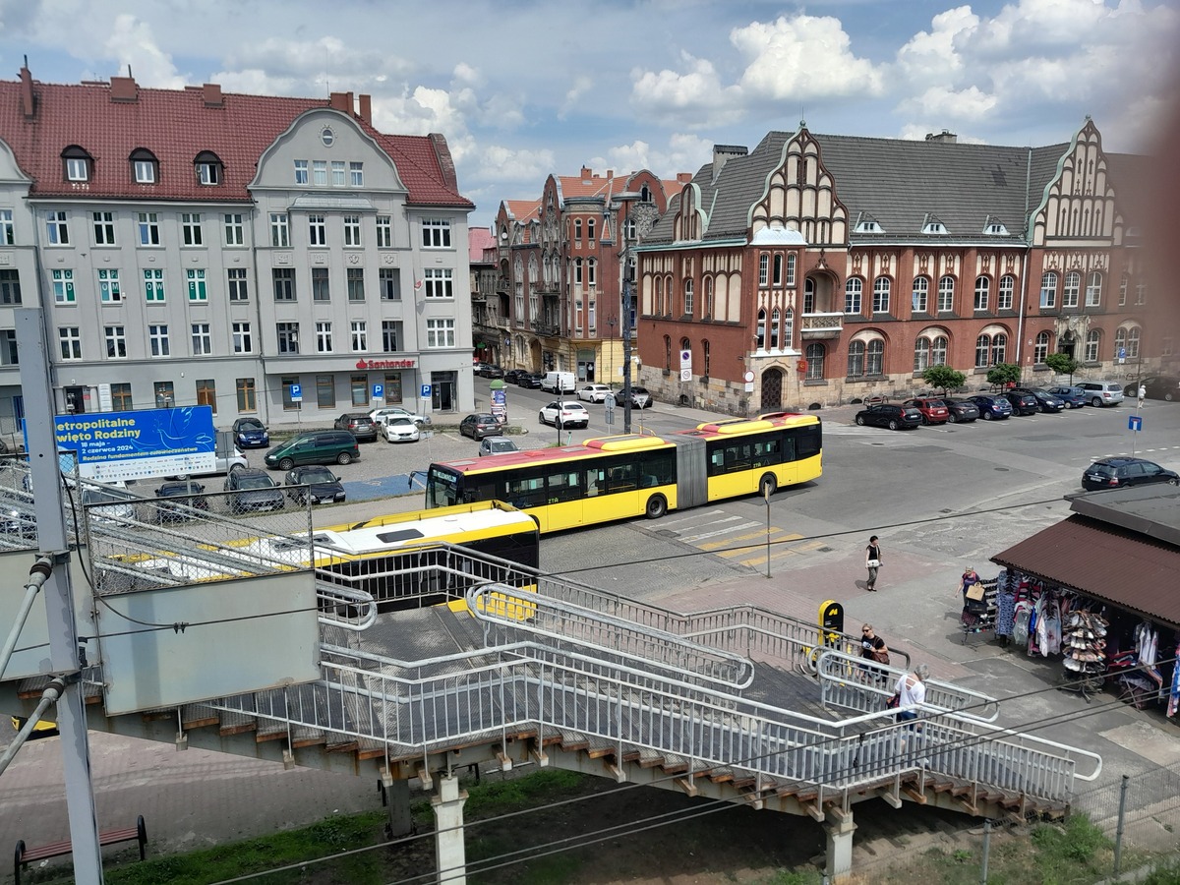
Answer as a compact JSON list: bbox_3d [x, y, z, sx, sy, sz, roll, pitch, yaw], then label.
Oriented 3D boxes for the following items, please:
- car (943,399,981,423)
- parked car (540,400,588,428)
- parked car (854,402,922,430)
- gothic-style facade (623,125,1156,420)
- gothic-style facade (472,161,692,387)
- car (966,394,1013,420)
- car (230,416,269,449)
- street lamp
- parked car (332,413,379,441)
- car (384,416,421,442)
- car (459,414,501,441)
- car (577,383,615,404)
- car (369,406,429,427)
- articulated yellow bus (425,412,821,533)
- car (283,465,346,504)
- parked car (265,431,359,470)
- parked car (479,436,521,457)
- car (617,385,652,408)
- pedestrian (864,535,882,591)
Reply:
[{"bbox_3d":[24.031,-2.222,61.484,1.790,1.450,4.360,-4,11,-19],"label":"car"},{"bbox_3d":[-1.759,-1.915,61.881,1.950,1.680,4.800,-5,11,-24],"label":"parked car"},{"bbox_3d":[19.066,-1.739,58.829,1.870,1.490,4.630,-5,10,-25],"label":"parked car"},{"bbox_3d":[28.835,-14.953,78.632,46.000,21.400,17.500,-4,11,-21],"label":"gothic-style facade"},{"bbox_3d":[0.823,-18.801,106.759,14.000,21.500,27.000,-4,11,-21],"label":"gothic-style facade"},{"bbox_3d":[26.832,-2.469,62.673,1.760,1.470,4.270,-4,11,-19],"label":"car"},{"bbox_3d":[-20.552,-0.546,55.816,1.700,1.530,3.770,-6,12,-27],"label":"car"},{"bbox_3d":[2.015,-6.177,48.729,1.655,13.749,1.655,0,10,0],"label":"street lamp"},{"bbox_3d":[-14.569,-0.990,57.150,1.820,1.620,4.450,-5,10,-26],"label":"parked car"},{"bbox_3d":[-11.654,-0.936,56.360,1.810,1.450,4.370,-5,10,-22],"label":"car"},{"bbox_3d":[-6.761,-1.034,57.346,1.710,1.510,3.970,-5,11,-26],"label":"car"},{"bbox_3d":[0.436,-4.094,76.334,1.820,1.400,4.550,-5,10,-23],"label":"car"},{"bbox_3d":[-13.012,-1.648,61.673,4.600,1.450,1.780,-5,11,-22],"label":"car"},{"bbox_3d":[2.199,1.145,35.868,18.076,3.100,2.831,-7,11,-36],"label":"articulated yellow bus"},{"bbox_3d":[-11.926,1.805,39.853,1.810,1.450,4.620,-6,12,-27],"label":"car"},{"bbox_3d":[-14.623,0.358,48.576,4.630,1.730,1.830,-6,12,-29],"label":"parked car"},{"bbox_3d":[-4.490,0.549,46.191,1.660,1.440,3.900,-5,10,-23],"label":"parked car"},{"bbox_3d":[3.477,-3.588,72.311,1.820,1.530,4.380,-5,10,-23],"label":"car"},{"bbox_3d":[8.141,3.457,26.376,0.500,1.600,0.380,-8,13,-36],"label":"pedestrian"}]

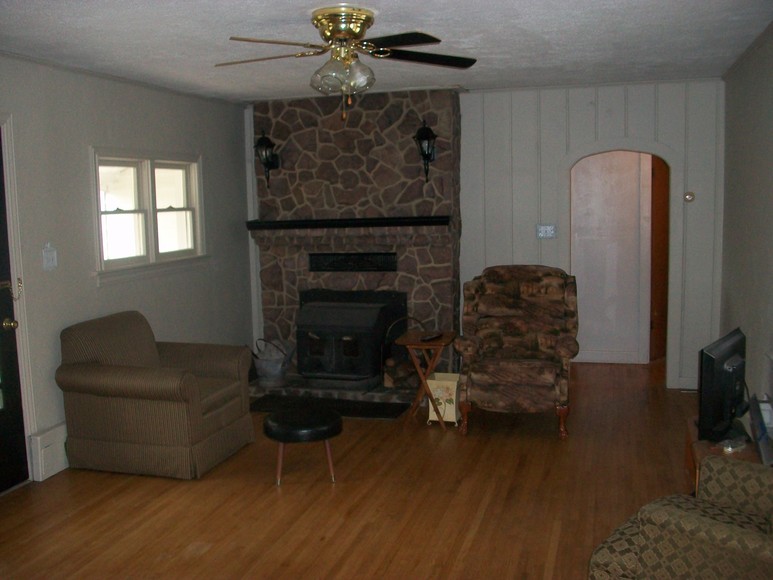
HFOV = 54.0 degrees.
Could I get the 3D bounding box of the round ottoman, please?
[{"bbox_3d":[-0.474,0.897,4.401,0.450,0.360,0.450,-2,7,0],"label":"round ottoman"}]

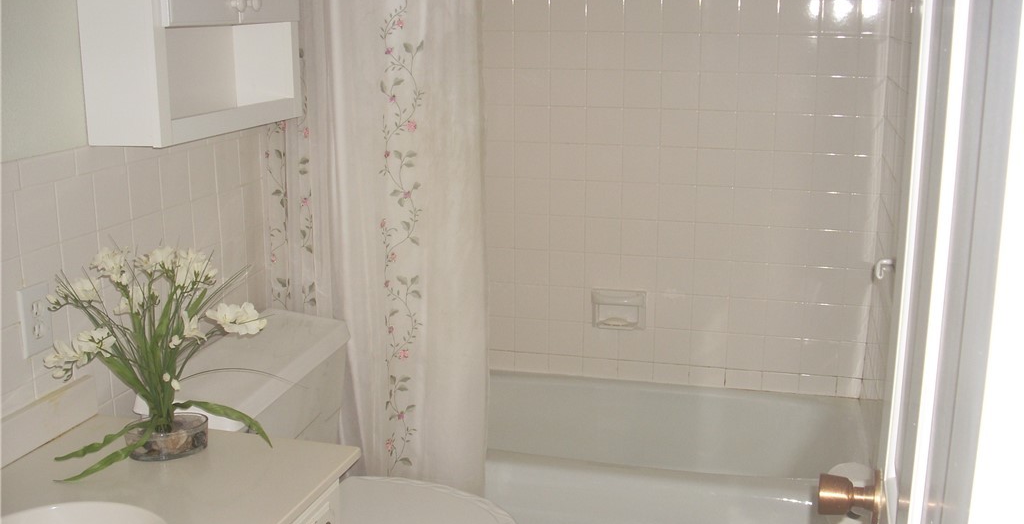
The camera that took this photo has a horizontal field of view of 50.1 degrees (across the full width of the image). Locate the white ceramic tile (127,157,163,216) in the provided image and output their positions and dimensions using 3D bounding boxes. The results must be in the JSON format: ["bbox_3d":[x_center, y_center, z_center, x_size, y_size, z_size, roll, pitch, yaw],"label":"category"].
[{"bbox_3d":[-0.732,-0.146,2.181,0.008,0.108,0.108,3,13,14],"label":"white ceramic tile"}]

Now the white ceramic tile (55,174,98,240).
[{"bbox_3d":[-0.786,-0.099,1.975,0.008,0.108,0.108,3,13,14],"label":"white ceramic tile"}]

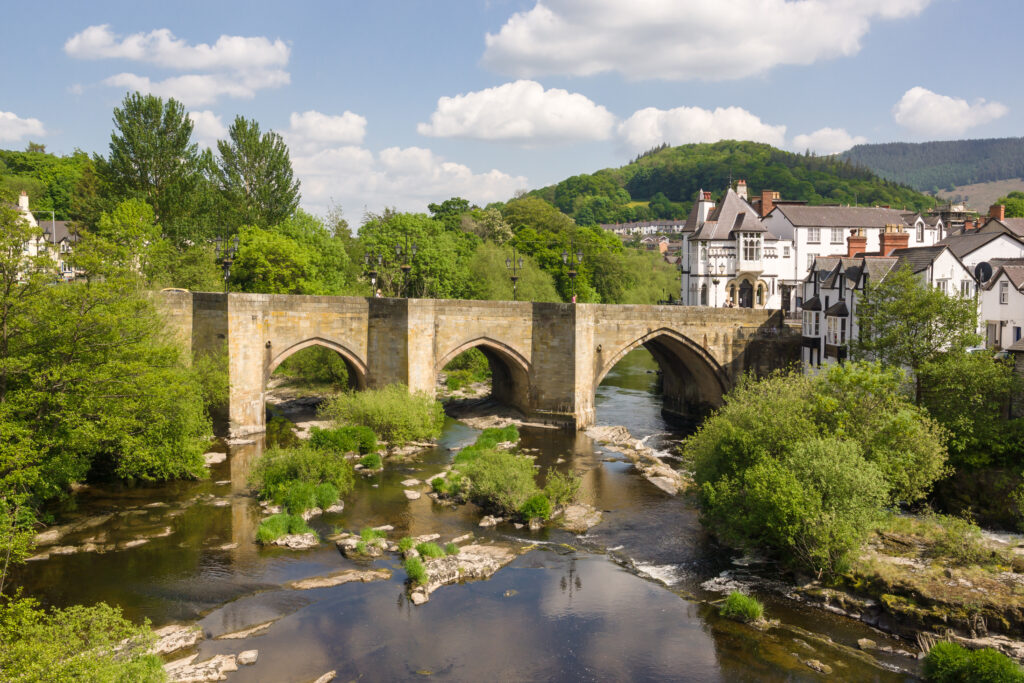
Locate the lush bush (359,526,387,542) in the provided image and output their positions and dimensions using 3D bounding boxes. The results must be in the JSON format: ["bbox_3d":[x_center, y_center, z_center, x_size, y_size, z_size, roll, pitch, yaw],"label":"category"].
[{"bbox_3d":[-4.133,5.755,33.104,0.780,0.400,0.600,0,2,0],"label":"lush bush"}]

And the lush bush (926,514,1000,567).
[{"bbox_3d":[12.209,5.244,30.000,1.900,0.950,1.700,0,2,0],"label":"lush bush"}]

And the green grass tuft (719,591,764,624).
[{"bbox_3d":[5.482,6.299,26.500,1.050,0.650,0.950,0,2,0],"label":"green grass tuft"}]

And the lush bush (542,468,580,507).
[{"bbox_3d":[1.785,5.300,40.000,1.400,1.400,1.300,0,2,0],"label":"lush bush"}]

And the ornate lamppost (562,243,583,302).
[{"bbox_3d":[3.654,-3.614,67.000,1.050,4.700,0.450,0,2,-12],"label":"ornate lamppost"}]

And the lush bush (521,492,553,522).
[{"bbox_3d":[0.846,5.696,38.300,1.100,0.950,1.000,0,2,0],"label":"lush bush"}]

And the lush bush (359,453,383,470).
[{"bbox_3d":[-6.403,5.430,50.200,1.080,0.750,0.950,0,2,0],"label":"lush bush"}]

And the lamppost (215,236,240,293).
[{"bbox_3d":[-15.888,-3.912,62.000,1.400,4.600,0.700,-1,3,-15],"label":"lamppost"}]

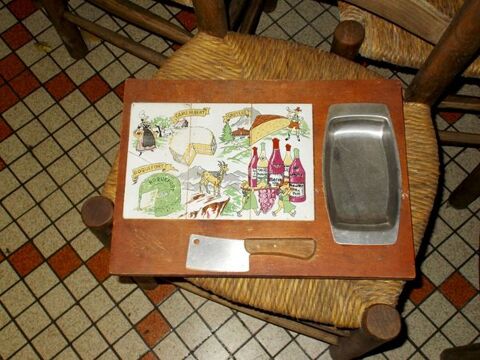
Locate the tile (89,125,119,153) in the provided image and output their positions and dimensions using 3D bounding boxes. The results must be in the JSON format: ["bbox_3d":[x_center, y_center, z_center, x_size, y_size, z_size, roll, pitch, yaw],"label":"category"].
[{"bbox_3d":[-0.284,-0.086,1.279,0.049,0.008,0.049,-39,75,-11],"label":"tile"}]

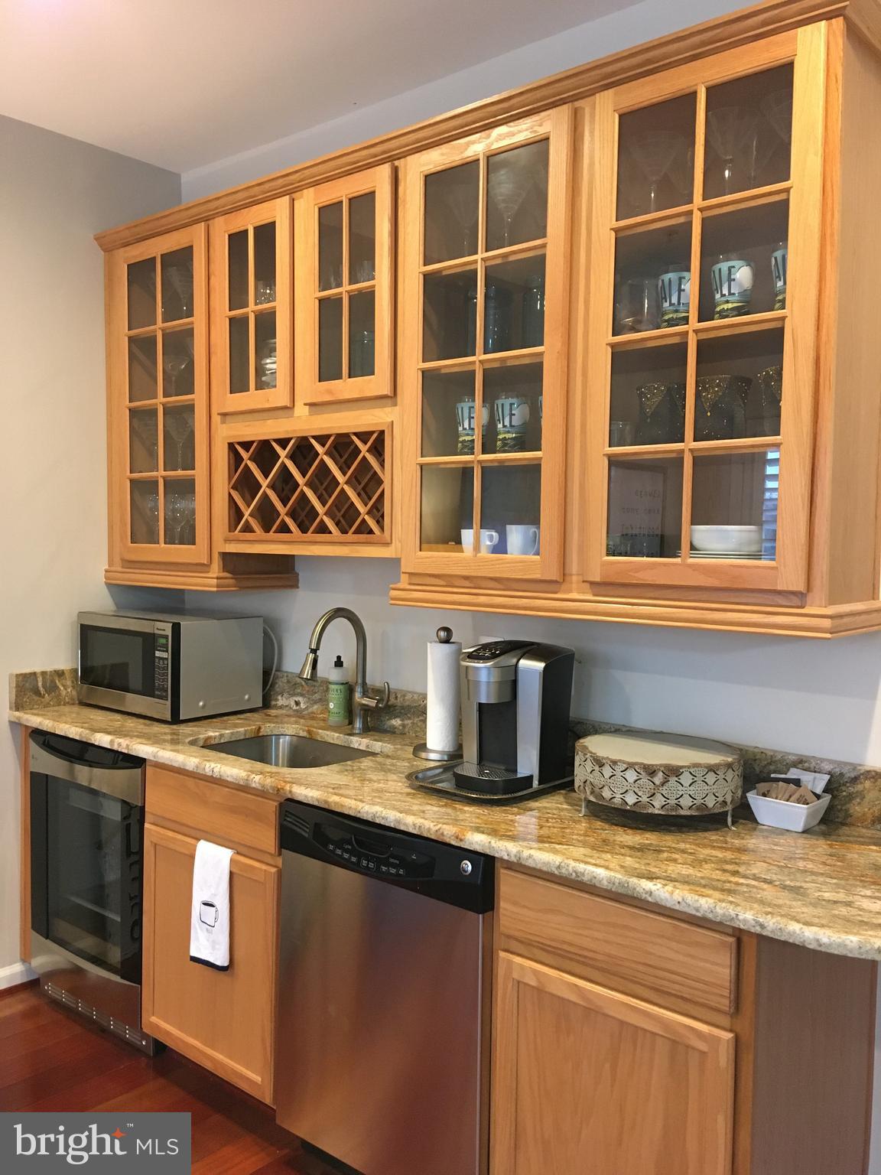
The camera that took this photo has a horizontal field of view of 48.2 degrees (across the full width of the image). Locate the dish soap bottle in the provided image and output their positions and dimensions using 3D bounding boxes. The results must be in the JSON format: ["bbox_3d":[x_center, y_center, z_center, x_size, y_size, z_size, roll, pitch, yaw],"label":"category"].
[{"bbox_3d":[-0.309,0.311,3.006,0.064,0.212,0.062,1,3,0],"label":"dish soap bottle"}]

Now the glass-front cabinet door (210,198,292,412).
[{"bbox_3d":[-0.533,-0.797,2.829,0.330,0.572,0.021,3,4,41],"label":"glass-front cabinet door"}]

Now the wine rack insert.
[{"bbox_3d":[-0.284,-0.286,2.823,0.678,0.312,0.310,3,4,40],"label":"wine rack insert"}]

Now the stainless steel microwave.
[{"bbox_3d":[-0.881,0.241,3.227,0.512,0.305,0.360,3,4,39],"label":"stainless steel microwave"}]

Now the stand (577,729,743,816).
[{"bbox_3d":[0.462,0.408,2.095,0.348,0.138,0.348,1,3,0],"label":"stand"}]

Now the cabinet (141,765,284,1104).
[{"bbox_3d":[-0.405,0.861,2.776,0.615,0.792,0.622,3,4,40],"label":"cabinet"}]

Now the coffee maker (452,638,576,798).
[{"bbox_3d":[0.153,0.287,2.329,0.240,0.334,0.298,3,4,40],"label":"coffee maker"}]

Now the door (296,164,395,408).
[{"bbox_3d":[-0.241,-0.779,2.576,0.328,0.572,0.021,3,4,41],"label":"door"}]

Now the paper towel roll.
[{"bbox_3d":[0.008,0.285,2.594,0.091,0.278,0.091,1,3,0],"label":"paper towel roll"}]

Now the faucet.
[{"bbox_3d":[-0.267,0.244,2.768,0.142,0.373,0.270,3,4,40],"label":"faucet"}]

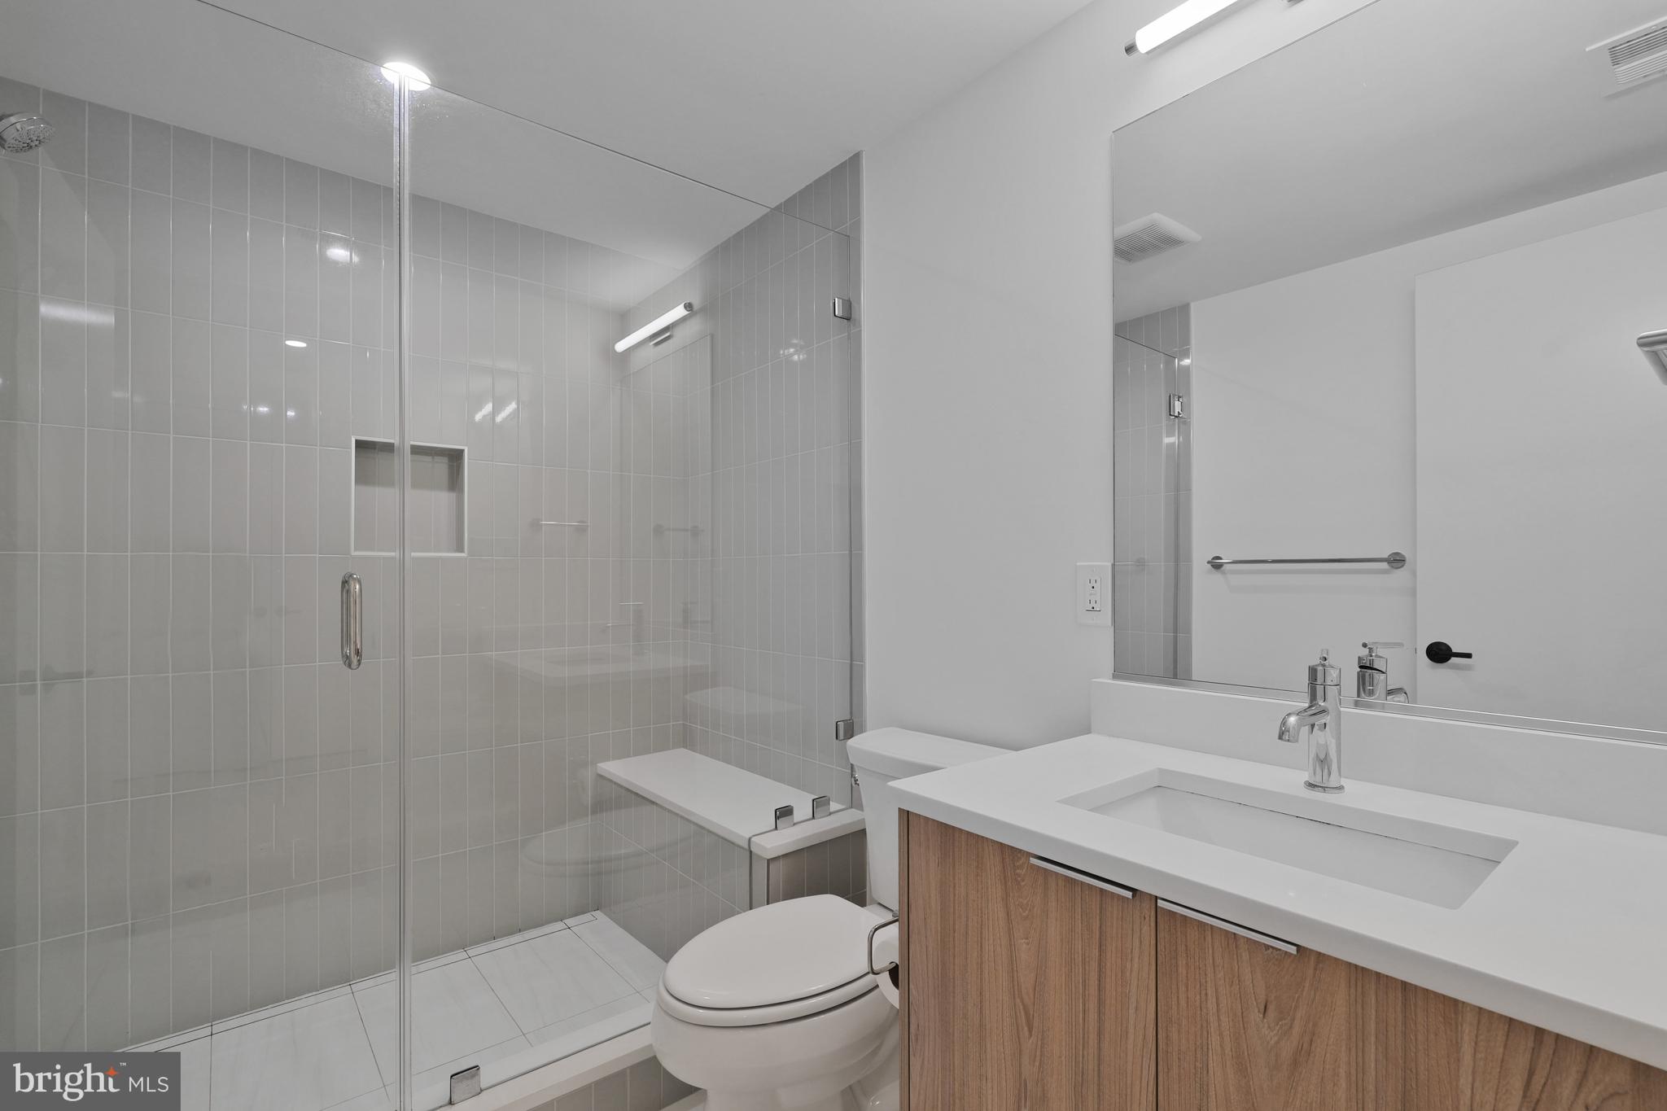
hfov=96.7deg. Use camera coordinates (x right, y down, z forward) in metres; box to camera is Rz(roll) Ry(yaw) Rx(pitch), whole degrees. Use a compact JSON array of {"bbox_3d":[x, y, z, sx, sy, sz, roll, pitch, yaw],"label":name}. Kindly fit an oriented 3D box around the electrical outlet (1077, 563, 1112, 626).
[{"bbox_3d":[0.515,0.077,1.470,0.010,0.123,0.079,1,-1,-39],"label":"electrical outlet"}]

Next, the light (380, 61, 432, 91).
[{"bbox_3d":[-0.991,-1.108,1.718,0.110,0.020,0.110,1,-1,-39],"label":"light"}]

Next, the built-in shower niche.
[{"bbox_3d":[-1.304,-0.169,2.276,0.303,0.340,0.108,1,-1,-39],"label":"built-in shower niche"}]

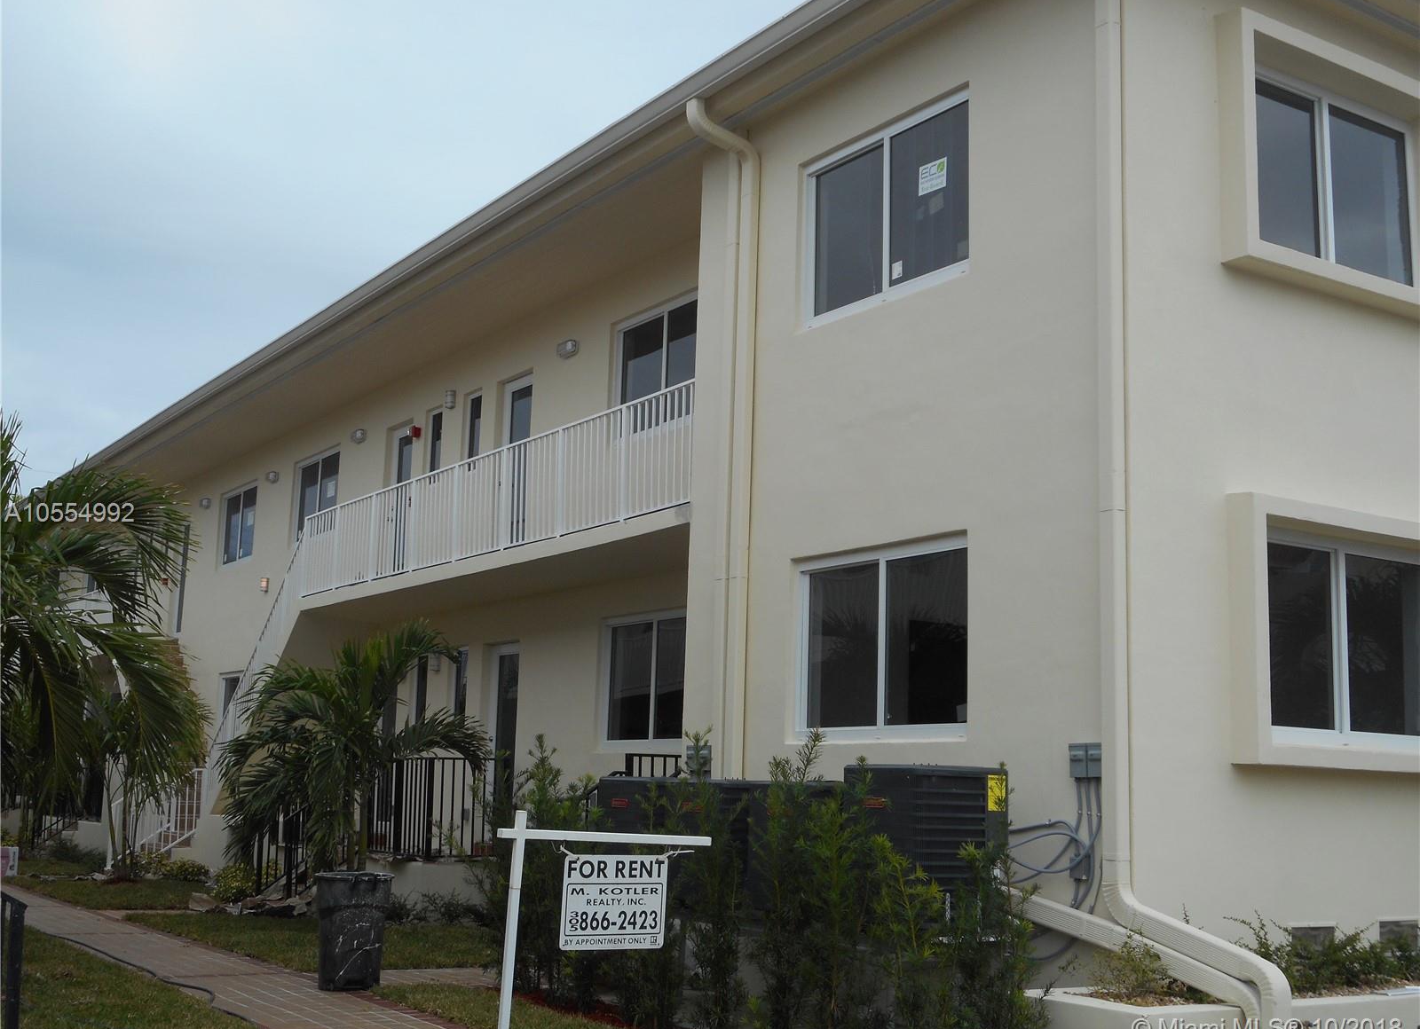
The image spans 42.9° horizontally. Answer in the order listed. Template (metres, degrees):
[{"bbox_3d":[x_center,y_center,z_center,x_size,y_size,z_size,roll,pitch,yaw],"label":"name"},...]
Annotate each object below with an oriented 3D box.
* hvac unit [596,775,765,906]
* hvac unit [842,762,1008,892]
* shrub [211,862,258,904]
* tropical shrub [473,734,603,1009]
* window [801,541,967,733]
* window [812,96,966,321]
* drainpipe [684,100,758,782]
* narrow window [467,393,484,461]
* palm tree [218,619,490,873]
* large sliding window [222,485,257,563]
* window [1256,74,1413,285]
[{"bbox_3d":[-0.250,2.108,11.699,0.700,0.760,0.700,8,-12,-33],"label":"hvac unit"},{"bbox_3d":[1.142,1.678,9.591,0.620,0.660,0.620,8,-12,-33],"label":"hvac unit"},{"bbox_3d":[-4.760,3.719,18.200,0.500,0.440,0.480,4,-10,-14],"label":"shrub"},{"bbox_3d":[-1.066,2.226,11.300,0.780,1.620,0.700,2,-10,-5],"label":"tropical shrub"},{"bbox_3d":[1.107,0.817,11.539,0.100,1.190,1.720,8,-12,-33],"label":"window"},{"bbox_3d":[1.183,-1.980,12.025,0.100,1.190,1.720,8,-12,-33],"label":"window"},{"bbox_3d":[0.012,-0.323,12.741,0.600,5.400,0.140,8,-12,-33],"label":"drainpipe"},{"bbox_3d":[-2.563,-0.901,19.744,0.100,0.880,0.410,8,-12,-33],"label":"narrow window"},{"bbox_3d":[-3.162,2.237,16.000,2.300,2.600,2.100,3,-10,-11],"label":"palm tree"},{"bbox_3d":[-6.735,0.160,25.910,0.100,1.120,1.500,8,-12,-33],"label":"large sliding window"},{"bbox_3d":[3.925,-2.089,11.499,1.760,1.200,0.100,8,-12,-33],"label":"window"}]

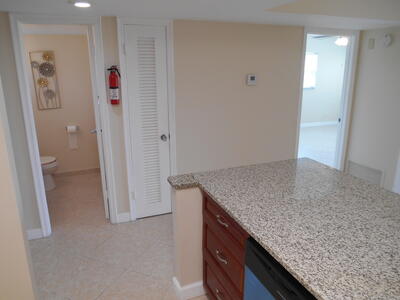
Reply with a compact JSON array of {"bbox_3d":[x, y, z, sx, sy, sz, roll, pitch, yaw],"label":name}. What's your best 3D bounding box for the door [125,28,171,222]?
[{"bbox_3d":[-0.523,-0.233,3.190,0.418,2.031,0.038,-6,15,-20],"label":"door"}]

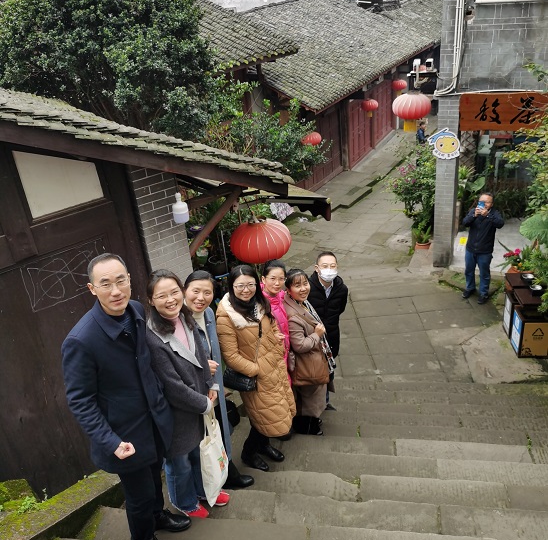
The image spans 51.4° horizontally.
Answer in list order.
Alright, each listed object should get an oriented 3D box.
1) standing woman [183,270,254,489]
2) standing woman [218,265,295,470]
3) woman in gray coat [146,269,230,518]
[{"bbox_3d":[-0.332,0.690,3.354,0.400,1.600,0.500,8,31,24],"label":"standing woman"},{"bbox_3d":[-0.104,0.666,3.672,0.420,1.600,0.540,20,37,38],"label":"standing woman"},{"bbox_3d":[-0.447,0.727,3.091,0.370,1.610,0.450,17,35,36],"label":"woman in gray coat"}]

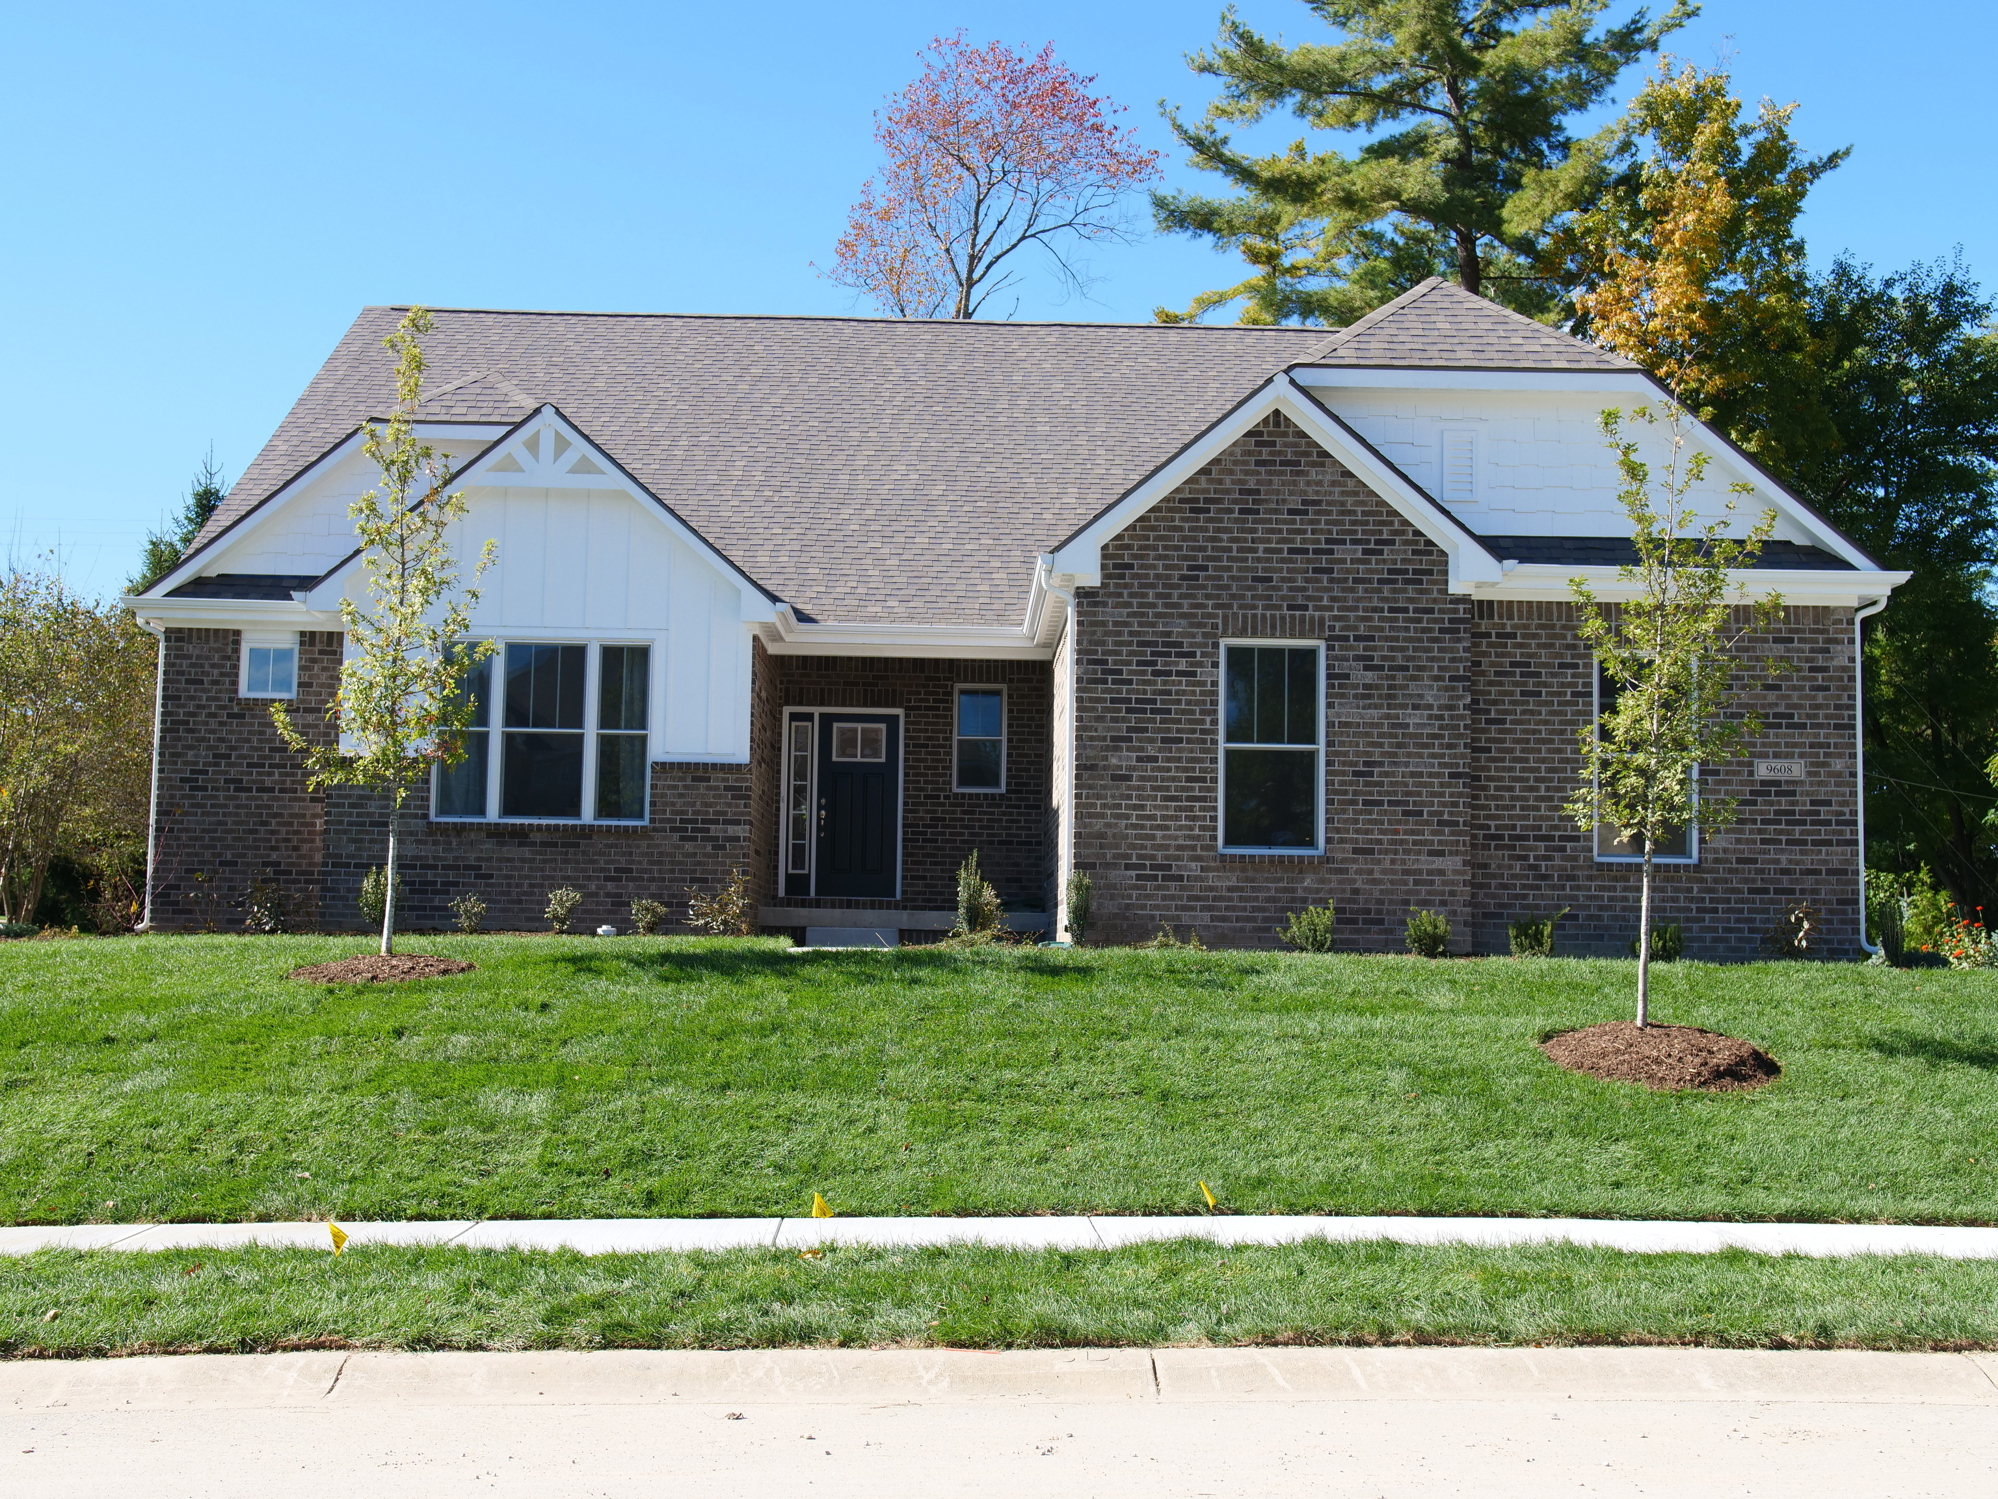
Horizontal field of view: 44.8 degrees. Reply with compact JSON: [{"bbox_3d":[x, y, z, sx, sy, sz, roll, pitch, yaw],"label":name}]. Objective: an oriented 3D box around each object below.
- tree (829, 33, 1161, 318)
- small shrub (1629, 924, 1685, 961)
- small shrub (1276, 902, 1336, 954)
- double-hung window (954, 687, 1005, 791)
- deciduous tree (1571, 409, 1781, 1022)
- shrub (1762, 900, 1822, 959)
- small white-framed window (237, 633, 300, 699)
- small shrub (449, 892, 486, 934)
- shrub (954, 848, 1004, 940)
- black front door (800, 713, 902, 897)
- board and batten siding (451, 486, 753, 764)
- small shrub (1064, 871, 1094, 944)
[{"bbox_3d":[-0.207,-4.905,45.675,7.200,17.800,7.000,1,-5,-1],"label":"tree"},{"bbox_3d":[5.362,1.583,19.779,0.473,0.325,0.450,1,-5,-1],"label":"small shrub"},{"bbox_3d":[2.498,1.443,19.745,0.484,0.431,0.460,1,-5,-1],"label":"small shrub"},{"bbox_3d":[-0.221,-0.118,26.933,0.598,1.211,0.100,1,-5,-1],"label":"double-hung window"},{"bbox_3d":[4.439,-0.266,15.884,1.383,4.118,1.380,1,-6,0],"label":"deciduous tree"},{"bbox_3d":[6.479,1.483,19.807,0.500,0.504,0.475,1,-5,-1],"label":"shrub"},{"bbox_3d":[-7.216,-0.827,23.985,0.609,0.653,0.100,1,-6,0],"label":"small white-framed window"},{"bbox_3d":[-4.983,1.540,22.728,0.350,0.401,0.340,1,-5,-1],"label":"small shrub"},{"bbox_3d":[-0.195,1.389,23.273,0.494,0.846,0.470,1,-6,0],"label":"shrub"},{"bbox_3d":[-1.611,0.618,26.840,1.045,2.096,0.090,1,-5,-1],"label":"black front door"},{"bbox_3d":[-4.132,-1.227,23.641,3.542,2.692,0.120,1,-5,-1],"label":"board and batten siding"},{"bbox_3d":[0.655,1.302,19.930,0.244,0.615,0.260,1,-5,-1],"label":"small shrub"}]

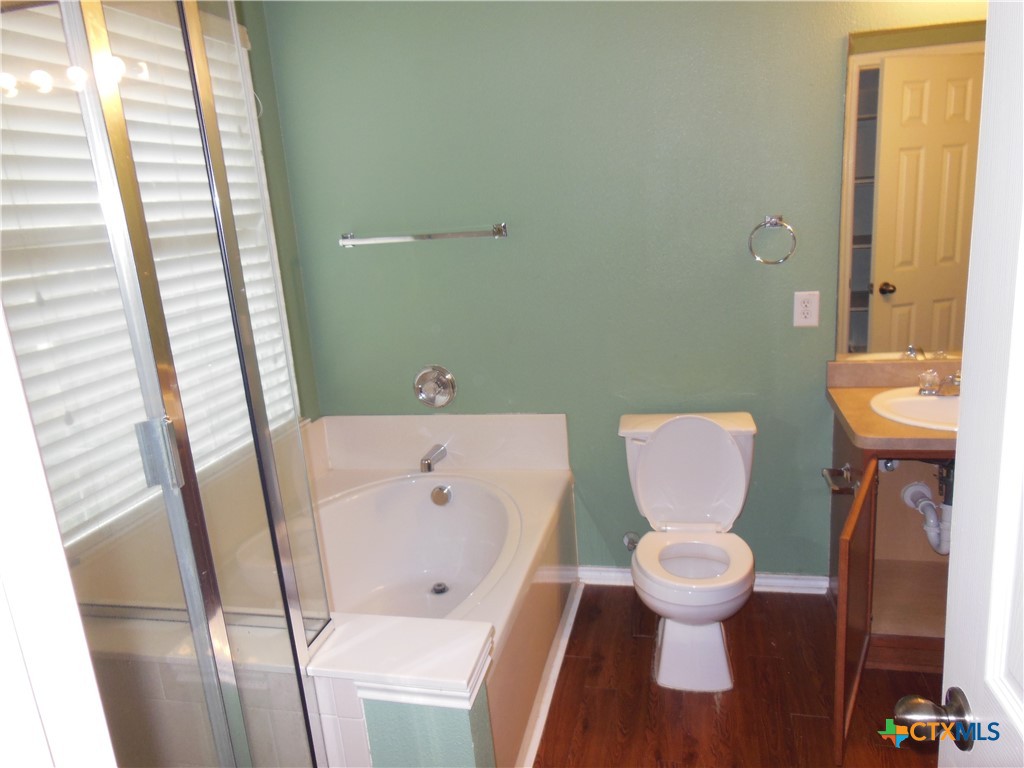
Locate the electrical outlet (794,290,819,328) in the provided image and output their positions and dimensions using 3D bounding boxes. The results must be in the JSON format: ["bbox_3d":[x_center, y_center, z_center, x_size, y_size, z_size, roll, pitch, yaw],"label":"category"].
[{"bbox_3d":[1.014,-0.256,2.544,0.079,0.121,0.012,-1,14,14],"label":"electrical outlet"}]

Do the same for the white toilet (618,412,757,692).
[{"bbox_3d":[0.584,0.523,2.463,0.467,0.755,0.720,-1,14,14],"label":"white toilet"}]

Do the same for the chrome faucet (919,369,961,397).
[{"bbox_3d":[1.378,0.002,2.317,0.167,0.088,0.155,-1,14,14],"label":"chrome faucet"}]

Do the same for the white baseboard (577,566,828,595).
[{"bbox_3d":[0.727,0.762,2.877,0.937,0.076,0.020,-1,14,14],"label":"white baseboard"}]

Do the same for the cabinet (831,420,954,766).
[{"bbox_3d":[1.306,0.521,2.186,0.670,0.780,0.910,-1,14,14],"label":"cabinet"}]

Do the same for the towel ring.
[{"bbox_3d":[0.876,-0.485,2.491,0.151,0.162,0.065,-1,14,14],"label":"towel ring"}]

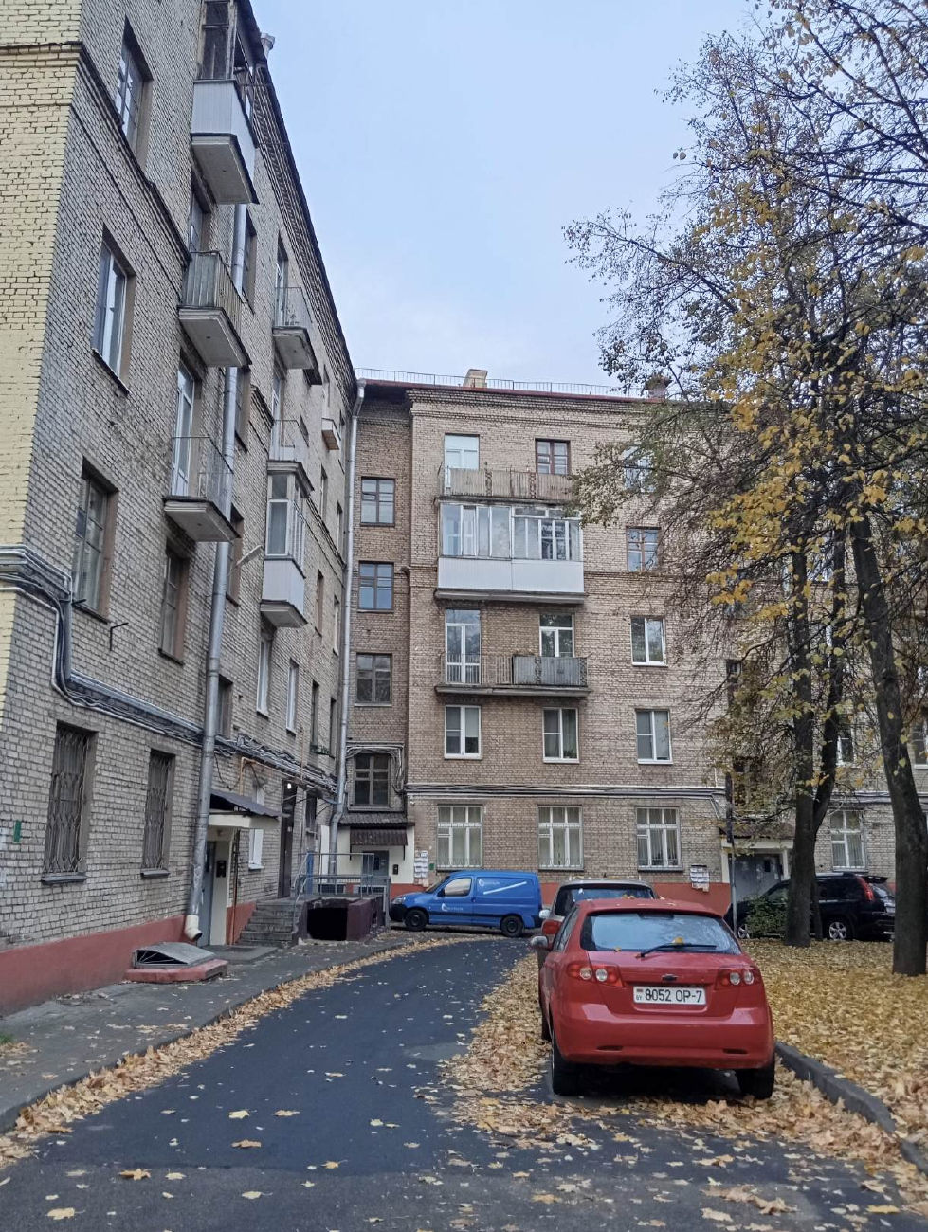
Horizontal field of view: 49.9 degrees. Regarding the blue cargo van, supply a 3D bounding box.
[{"bbox_3d":[0.071,8.055,28.281,4.140,1.810,1.760,0,-14,9],"label":"blue cargo van"}]

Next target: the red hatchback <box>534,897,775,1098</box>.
[{"bbox_3d":[1.595,3.372,9.311,1.760,1.450,4.300,0,-14,2],"label":"red hatchback"}]

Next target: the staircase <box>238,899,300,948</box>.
[{"bbox_3d":[-3.915,6.338,20.657,1.100,0.800,2.000,0,-13,2],"label":"staircase"}]

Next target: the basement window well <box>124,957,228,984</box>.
[{"bbox_3d":[-4.091,5.036,14.236,1.080,0.220,1.200,0,-13,2],"label":"basement window well"}]

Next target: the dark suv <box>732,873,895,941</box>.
[{"bbox_3d":[8.942,7.582,25.687,1.820,1.730,4.630,13,-22,-40],"label":"dark suv"}]

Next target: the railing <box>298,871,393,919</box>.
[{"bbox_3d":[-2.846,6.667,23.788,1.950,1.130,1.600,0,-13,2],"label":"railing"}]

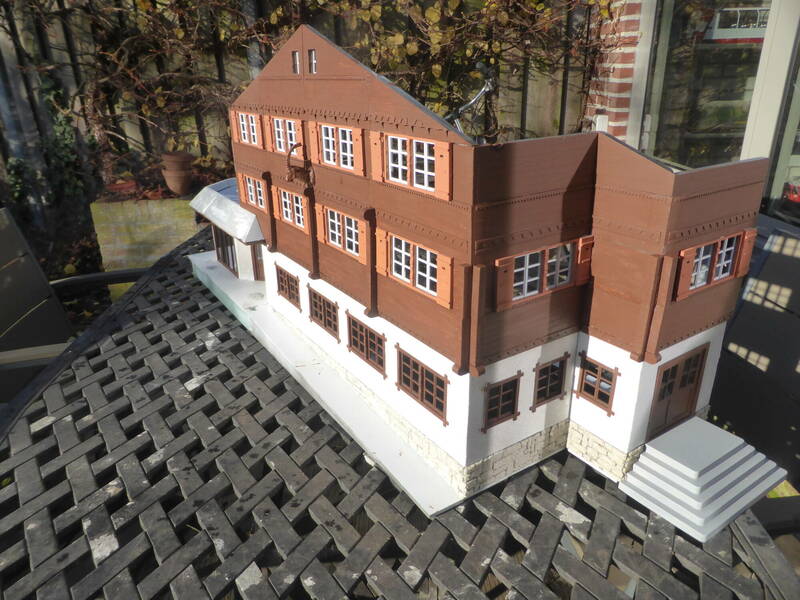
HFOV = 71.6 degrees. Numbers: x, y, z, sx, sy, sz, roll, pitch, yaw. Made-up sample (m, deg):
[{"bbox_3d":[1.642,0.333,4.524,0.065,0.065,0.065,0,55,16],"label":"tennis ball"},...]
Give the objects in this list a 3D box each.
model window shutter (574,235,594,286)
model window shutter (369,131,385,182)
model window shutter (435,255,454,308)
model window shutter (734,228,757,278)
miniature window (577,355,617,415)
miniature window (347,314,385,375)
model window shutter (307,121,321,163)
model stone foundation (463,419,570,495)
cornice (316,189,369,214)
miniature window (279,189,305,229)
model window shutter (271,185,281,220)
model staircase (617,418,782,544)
[{"bbox_3d":[0.200,-0.042,0.604,0.024,0.053,0.004,-14,25,-30],"label":"model window shutter"},{"bbox_3d":[-0.024,-0.159,0.618,0.004,0.052,0.025,-14,25,-30],"label":"model window shutter"},{"bbox_3d":[0.041,-0.016,0.503,0.006,0.049,0.025,-14,26,-30],"label":"model window shutter"},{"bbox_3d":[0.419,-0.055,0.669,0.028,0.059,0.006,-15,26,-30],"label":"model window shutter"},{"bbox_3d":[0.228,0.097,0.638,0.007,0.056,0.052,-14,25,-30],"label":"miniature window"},{"bbox_3d":[-0.042,0.058,0.745,0.007,0.064,0.101,-14,25,-30],"label":"miniature window"},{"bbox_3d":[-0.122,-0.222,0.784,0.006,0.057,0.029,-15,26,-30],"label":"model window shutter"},{"bbox_3d":[0.127,0.165,0.592,0.150,0.038,0.010,-14,26,-30],"label":"model stone foundation"},{"bbox_3d":[-0.081,-0.134,0.755,0.006,0.013,0.160,-15,26,-30],"label":"cornice"},{"bbox_3d":[-0.151,-0.128,0.780,0.007,0.045,0.076,-14,26,-30],"label":"miniature window"},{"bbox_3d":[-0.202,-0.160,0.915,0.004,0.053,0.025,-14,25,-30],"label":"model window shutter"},{"bbox_3d":[0.319,0.173,0.575,0.160,0.042,0.089,-14,26,-30],"label":"model staircase"}]

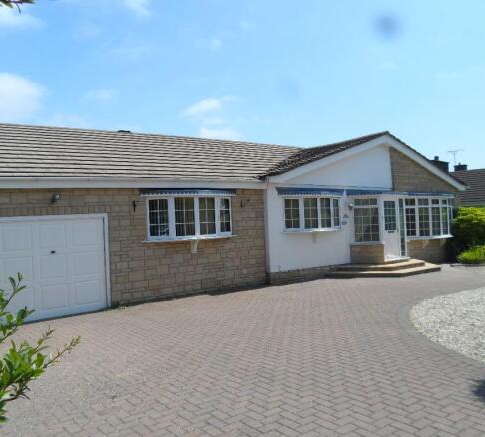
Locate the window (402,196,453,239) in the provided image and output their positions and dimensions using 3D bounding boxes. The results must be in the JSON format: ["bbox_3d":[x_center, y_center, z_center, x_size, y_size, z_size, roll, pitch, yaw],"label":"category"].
[{"bbox_3d":[7.038,-0.023,15.970,3.200,1.540,0.600,-3,1,-37],"label":"window"}]

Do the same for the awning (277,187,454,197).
[{"bbox_3d":[4.717,-0.839,14.424,8.700,0.320,0.950,-3,1,-37],"label":"awning"}]

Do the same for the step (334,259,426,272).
[{"bbox_3d":[4.553,1.556,13.880,3.200,0.160,1.450,-3,1,-37],"label":"step"}]

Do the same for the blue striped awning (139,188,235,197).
[{"bbox_3d":[-1.190,-0.630,10.423,2.710,0.240,0.400,-3,1,-37],"label":"blue striped awning"}]

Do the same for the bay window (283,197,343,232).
[{"bbox_3d":[2.292,-0.140,12.942,2.500,1.040,0.370,-3,1,-37],"label":"bay window"}]

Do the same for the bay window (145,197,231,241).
[{"bbox_3d":[-1.197,0.011,10.471,2.450,1.060,0.400,-3,1,-37],"label":"bay window"}]

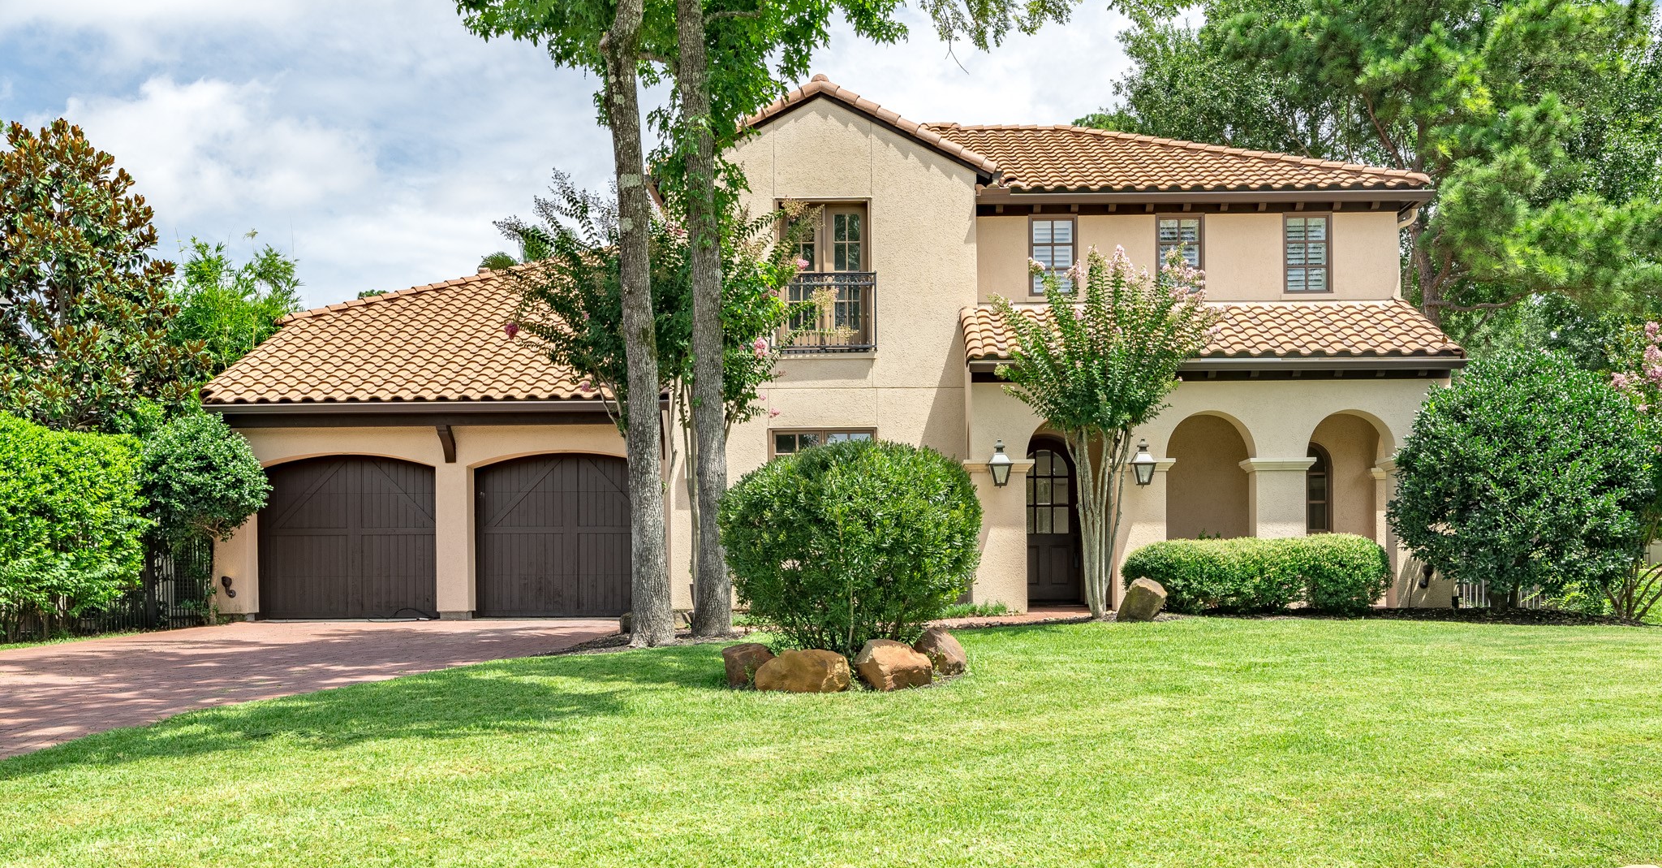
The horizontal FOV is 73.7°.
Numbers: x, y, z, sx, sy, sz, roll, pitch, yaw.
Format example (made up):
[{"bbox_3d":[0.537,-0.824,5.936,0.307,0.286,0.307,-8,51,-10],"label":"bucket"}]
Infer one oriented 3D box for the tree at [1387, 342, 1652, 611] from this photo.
[{"bbox_3d":[8.580,0.558,13.800,2.950,3.150,2.900,-1,-2,1],"label":"tree"}]

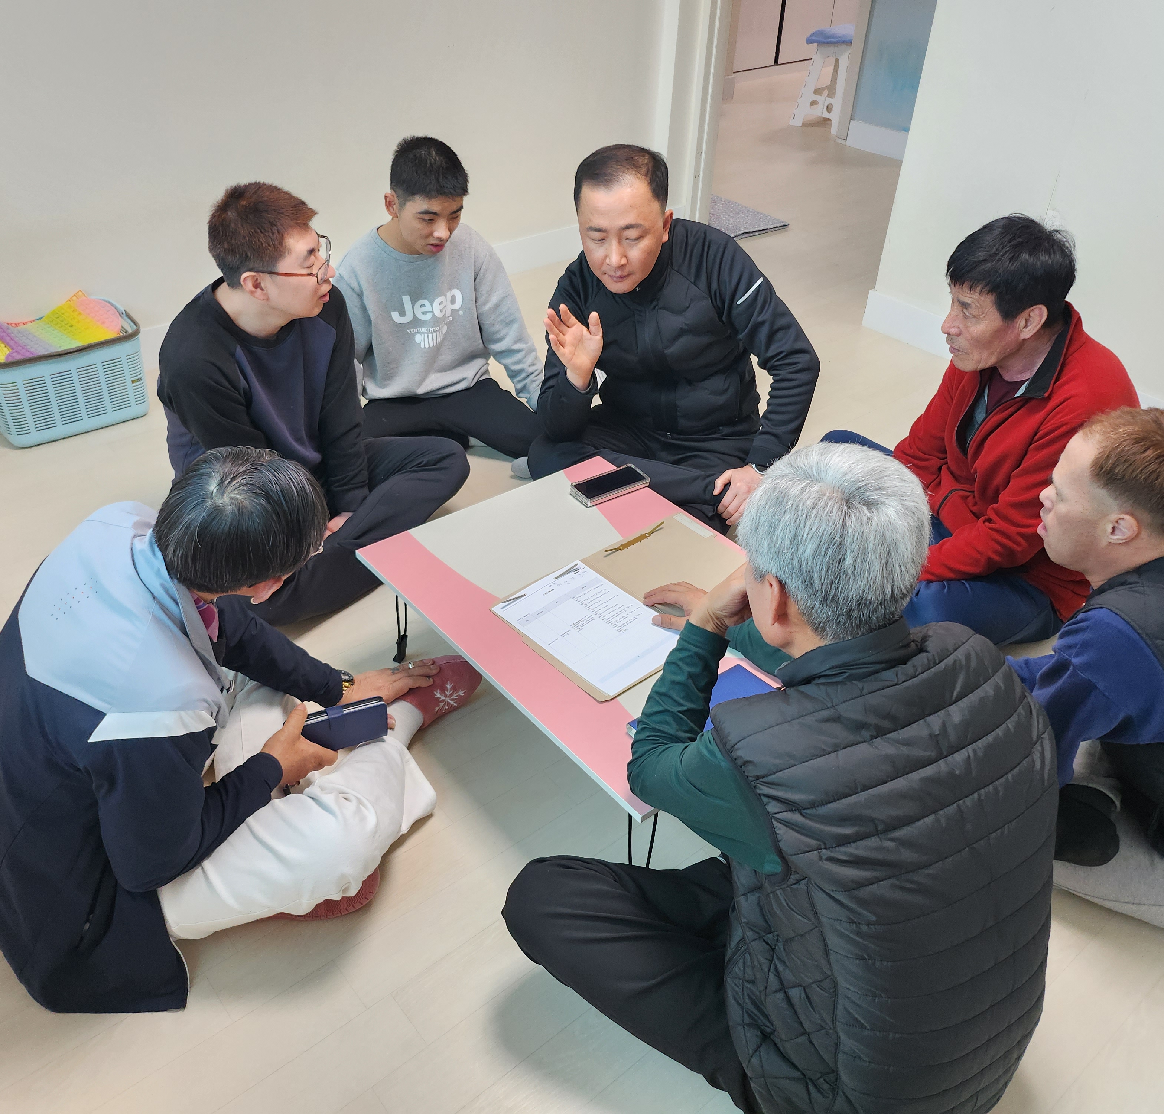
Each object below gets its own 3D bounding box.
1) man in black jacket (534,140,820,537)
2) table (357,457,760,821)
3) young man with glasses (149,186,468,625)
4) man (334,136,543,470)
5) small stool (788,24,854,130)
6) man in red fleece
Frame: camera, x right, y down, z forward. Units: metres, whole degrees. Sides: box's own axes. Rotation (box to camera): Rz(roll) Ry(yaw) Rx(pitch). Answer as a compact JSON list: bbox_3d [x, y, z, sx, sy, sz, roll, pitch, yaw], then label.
[{"bbox_3d":[0.238,-0.519,2.408,0.740,0.850,0.660,9,36,9],"label":"man in black jacket"},{"bbox_3d":[0.059,0.170,1.947,0.605,0.258,0.800,-25,44,-33],"label":"table"},{"bbox_3d":[-0.683,-0.386,2.181,0.680,0.820,0.760,25,41,27],"label":"young man with glasses"},{"bbox_3d":[-0.432,-0.620,2.522,0.640,0.820,0.640,-12,39,-20],"label":"man"},{"bbox_3d":[1.388,-2.672,5.782,0.310,0.480,0.300,14,37,14],"label":"small stool"},{"bbox_3d":[0.819,-0.340,2.211,0.640,0.840,0.820,-12,38,-20],"label":"man in red fleece"}]

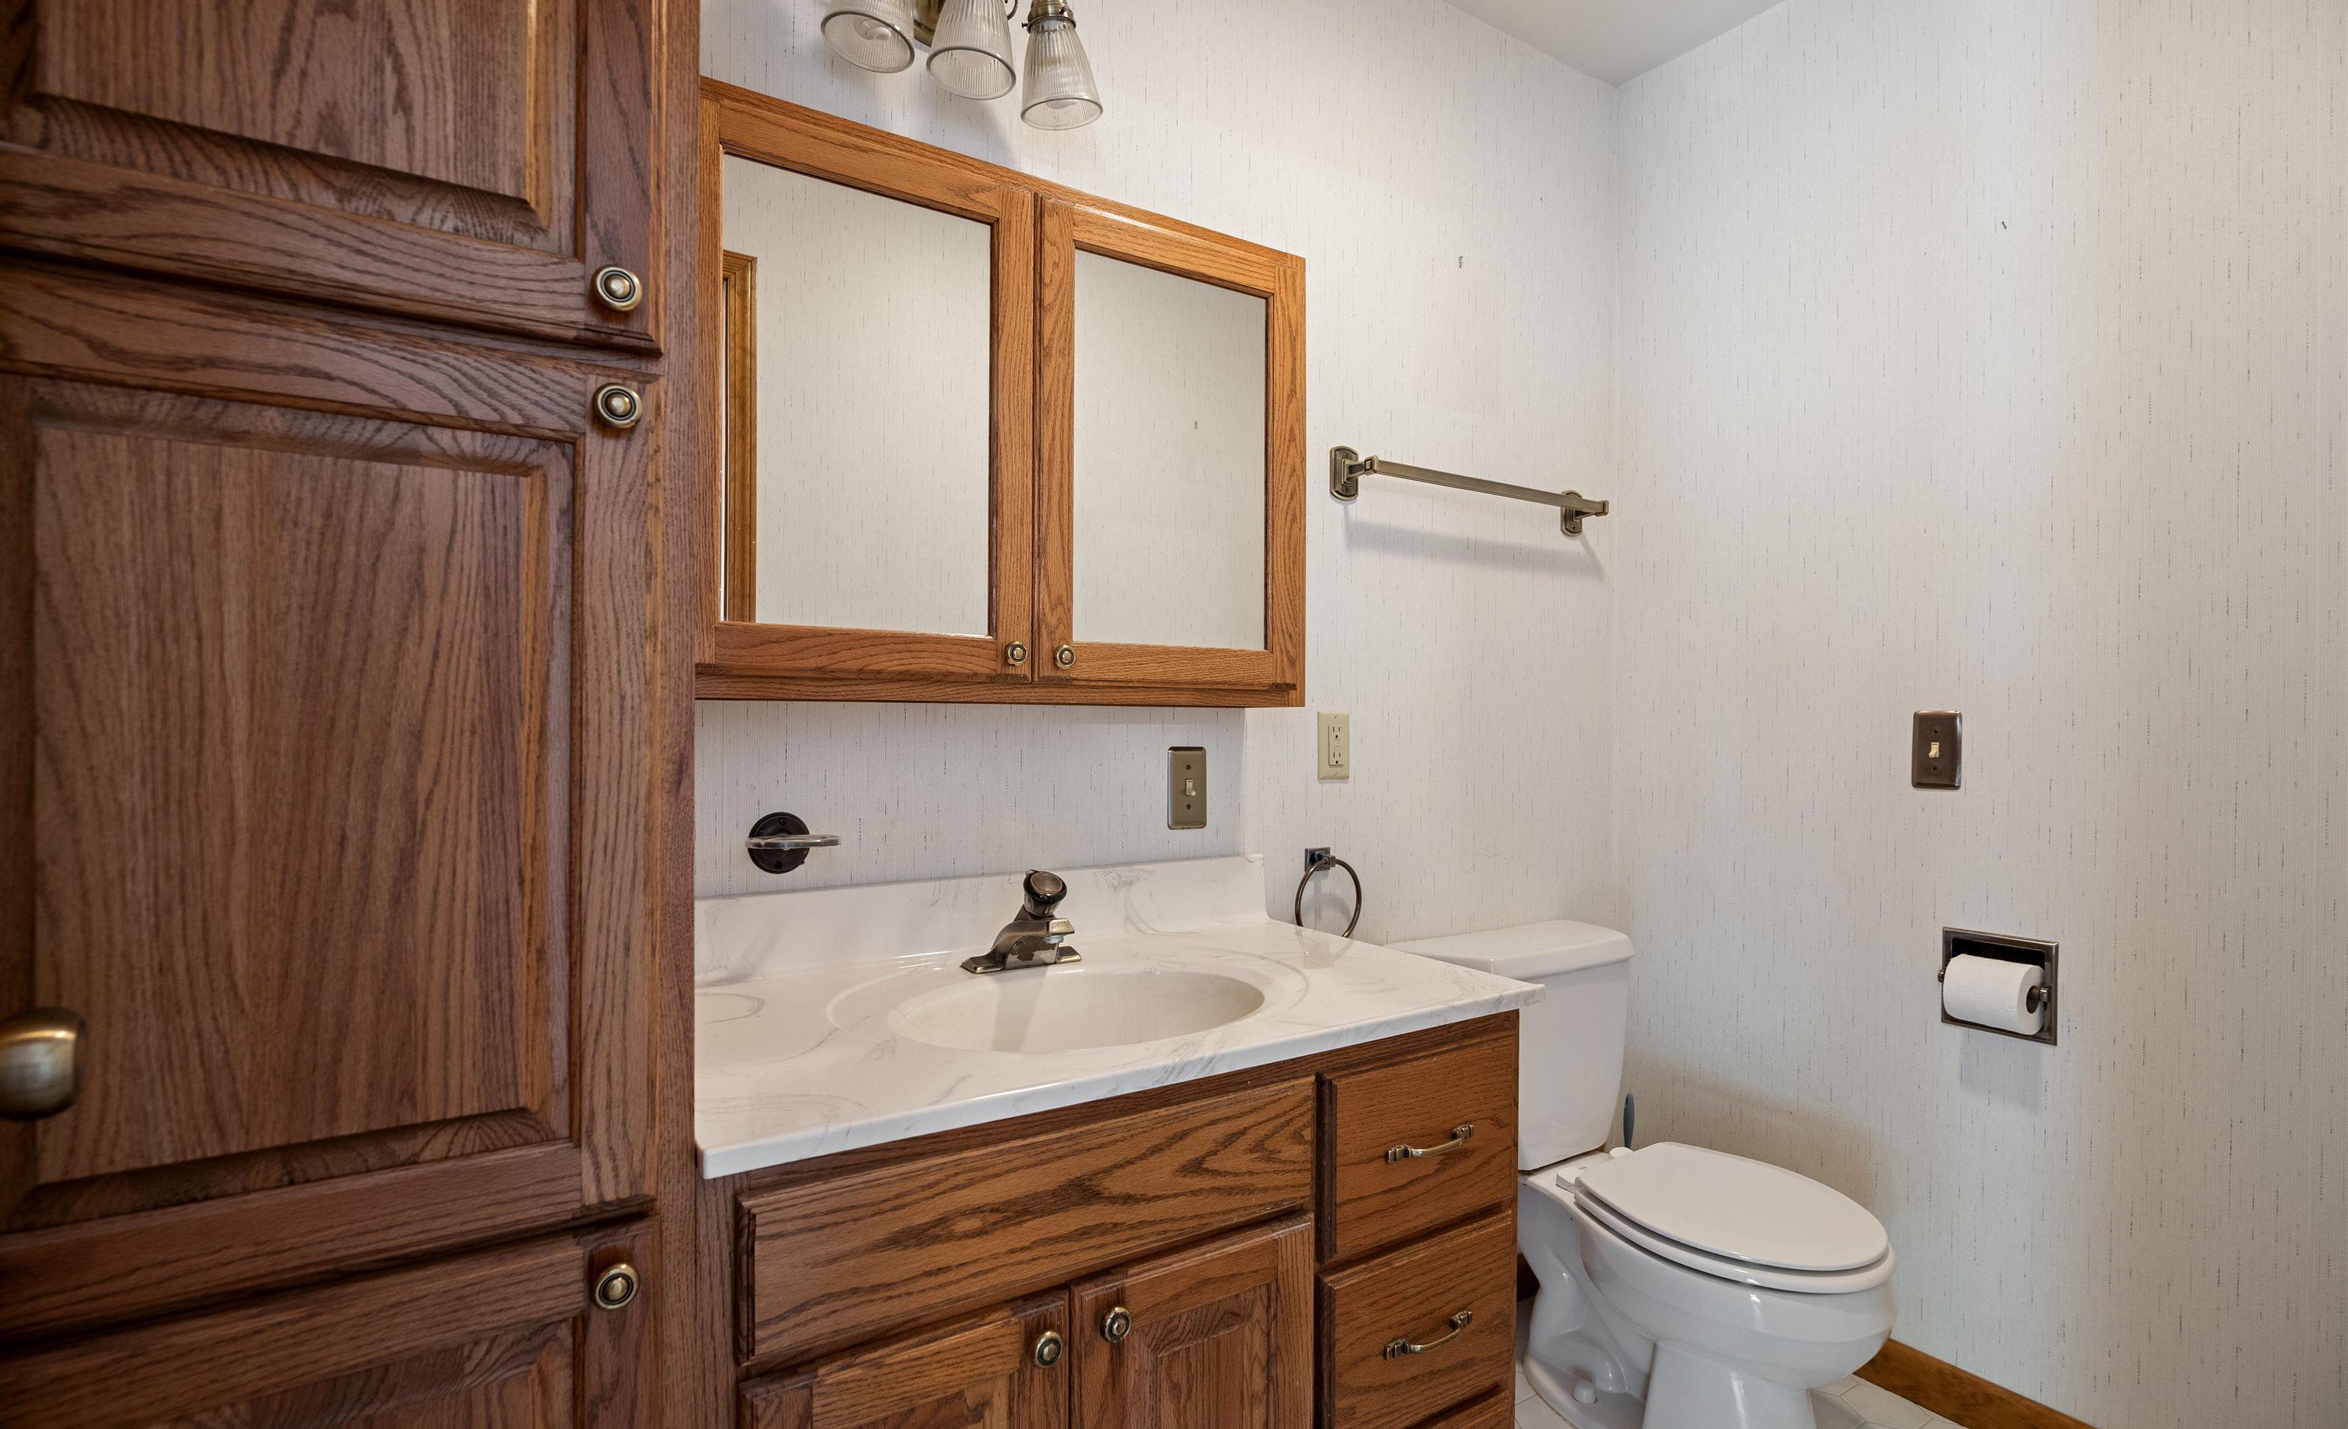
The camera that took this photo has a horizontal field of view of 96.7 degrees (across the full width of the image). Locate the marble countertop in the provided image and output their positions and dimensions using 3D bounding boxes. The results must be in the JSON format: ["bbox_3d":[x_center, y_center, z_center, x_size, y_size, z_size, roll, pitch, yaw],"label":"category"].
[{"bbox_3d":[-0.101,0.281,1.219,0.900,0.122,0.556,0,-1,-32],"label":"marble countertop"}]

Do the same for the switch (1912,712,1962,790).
[{"bbox_3d":[1.243,0.060,1.700,0.016,0.125,0.070,0,-1,-32],"label":"switch"}]

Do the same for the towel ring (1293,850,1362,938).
[{"bbox_3d":[0.253,0.303,1.733,0.146,0.158,0.055,0,-1,-32],"label":"towel ring"}]

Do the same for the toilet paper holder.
[{"bbox_3d":[1.297,0.431,1.642,0.090,0.155,0.150,0,-1,-32],"label":"toilet paper holder"}]

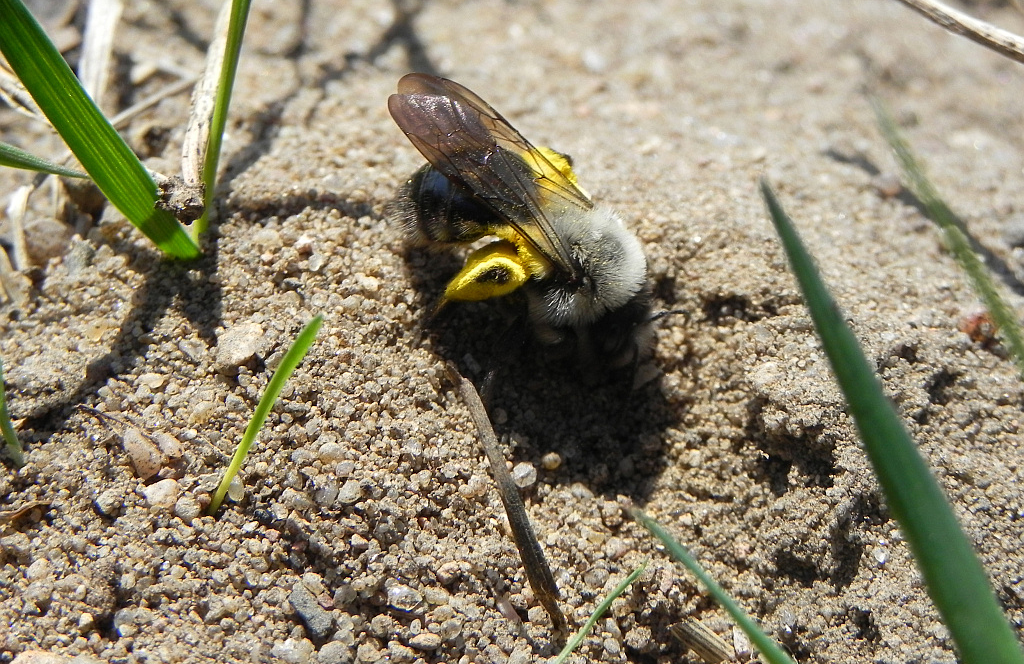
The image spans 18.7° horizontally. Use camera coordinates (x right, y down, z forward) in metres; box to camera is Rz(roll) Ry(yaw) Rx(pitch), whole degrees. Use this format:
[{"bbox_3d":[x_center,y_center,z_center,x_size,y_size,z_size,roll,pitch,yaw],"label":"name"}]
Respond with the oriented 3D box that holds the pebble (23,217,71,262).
[{"bbox_3d":[-0.018,-0.004,0.122,0.002,0.002,0.002,0,50,0],"label":"pebble"}]

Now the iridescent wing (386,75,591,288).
[{"bbox_3d":[-0.001,-0.006,0.119,0.010,0.002,0.005,40,45,-16],"label":"iridescent wing"}]

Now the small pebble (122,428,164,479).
[{"bbox_3d":[-0.014,0.005,0.116,0.001,0.001,0.002,-20,53,-16],"label":"small pebble"}]

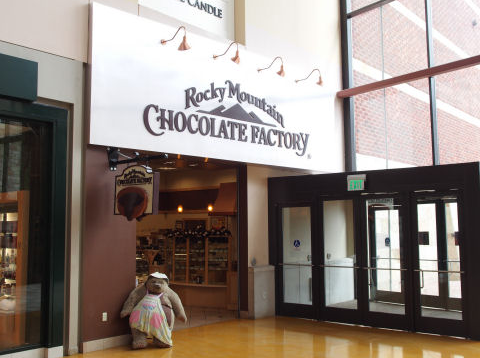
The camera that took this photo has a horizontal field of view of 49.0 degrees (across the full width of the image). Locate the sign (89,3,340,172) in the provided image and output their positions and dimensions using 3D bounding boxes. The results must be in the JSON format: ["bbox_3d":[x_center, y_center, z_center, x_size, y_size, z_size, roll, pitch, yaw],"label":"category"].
[{"bbox_3d":[-0.015,-1.310,9.505,5.906,2.065,0.180,5,-8,-43],"label":"sign"}]

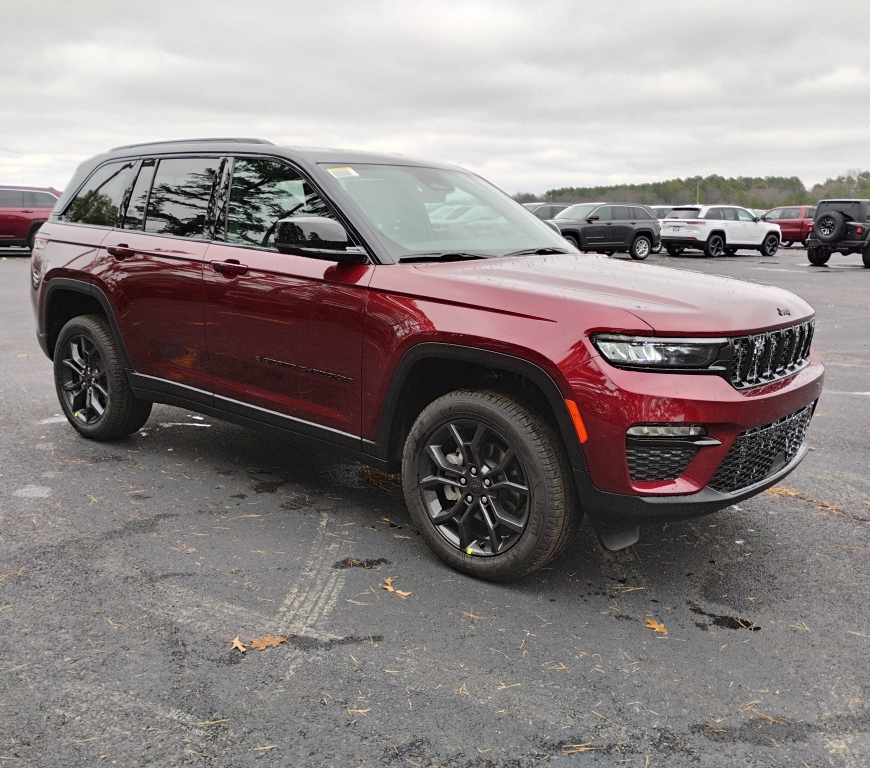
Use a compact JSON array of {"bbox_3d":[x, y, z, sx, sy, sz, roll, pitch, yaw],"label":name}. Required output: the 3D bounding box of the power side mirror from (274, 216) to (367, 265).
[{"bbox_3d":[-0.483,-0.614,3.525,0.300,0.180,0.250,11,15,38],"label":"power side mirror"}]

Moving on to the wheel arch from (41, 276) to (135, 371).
[{"bbox_3d":[-2.060,-0.370,4.969,1.120,0.530,0.140,11,15,38],"label":"wheel arch"}]

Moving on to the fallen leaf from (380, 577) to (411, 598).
[{"bbox_3d":[-0.159,0.782,3.179,0.085,0.026,0.175,-7,14,-35],"label":"fallen leaf"}]

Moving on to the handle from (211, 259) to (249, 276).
[{"bbox_3d":[-0.973,-0.553,3.963,0.260,0.075,0.065,11,15,38],"label":"handle"}]

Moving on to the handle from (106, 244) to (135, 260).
[{"bbox_3d":[-1.745,-0.730,4.589,0.260,0.075,0.065,10,15,38],"label":"handle"}]

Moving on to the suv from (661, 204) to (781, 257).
[{"bbox_3d":[10.530,-5.595,30.160,4.900,1.800,1.980,-6,14,-31],"label":"suv"}]

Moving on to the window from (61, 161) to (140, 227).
[{"bbox_3d":[-1.970,-1.116,4.898,0.680,0.410,0.070,10,-6,38],"label":"window"}]

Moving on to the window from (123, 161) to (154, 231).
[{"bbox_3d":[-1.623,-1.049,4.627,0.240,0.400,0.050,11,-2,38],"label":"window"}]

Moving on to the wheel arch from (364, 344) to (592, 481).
[{"bbox_3d":[0.178,0.150,3.196,1.080,0.610,0.140,11,15,38],"label":"wheel arch"}]

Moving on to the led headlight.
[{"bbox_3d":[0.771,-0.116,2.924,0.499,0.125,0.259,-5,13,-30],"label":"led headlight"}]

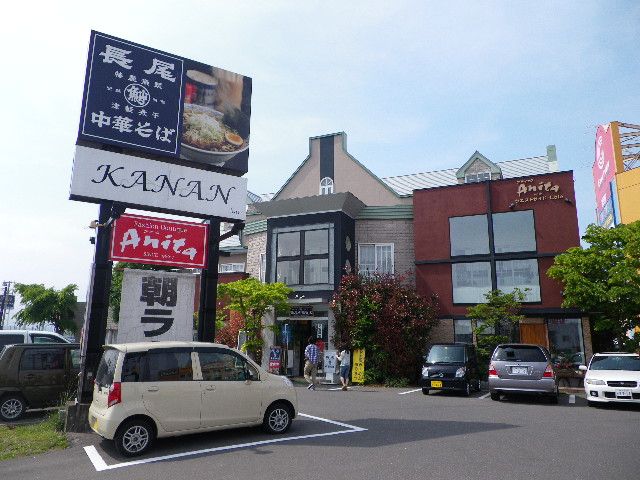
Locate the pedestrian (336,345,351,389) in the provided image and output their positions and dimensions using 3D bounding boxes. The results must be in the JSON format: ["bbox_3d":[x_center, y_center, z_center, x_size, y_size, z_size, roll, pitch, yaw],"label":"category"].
[{"bbox_3d":[0.790,4.279,17.400,0.420,1.580,0.450,-11,-17,44],"label":"pedestrian"}]

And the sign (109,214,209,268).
[{"bbox_3d":[-3.197,0.042,10.422,1.889,0.926,0.120,8,-14,-30],"label":"sign"}]

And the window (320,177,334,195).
[{"bbox_3d":[0.371,-2.610,25.725,0.730,1.060,0.120,-5,-13,23],"label":"window"}]

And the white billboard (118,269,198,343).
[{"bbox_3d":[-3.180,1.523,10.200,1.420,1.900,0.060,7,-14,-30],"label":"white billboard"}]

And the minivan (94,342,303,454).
[{"bbox_3d":[-1.990,2.550,8.830,3.395,1.620,1.475,10,-16,-39],"label":"minivan"}]

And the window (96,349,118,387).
[{"bbox_3d":[-3.206,1.940,7.830,0.120,0.520,1.080,9,-15,-37],"label":"window"}]

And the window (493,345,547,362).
[{"bbox_3d":[5.872,3.341,15.200,1.480,0.520,0.120,-5,-38,23],"label":"window"}]

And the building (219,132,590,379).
[{"bbox_3d":[4.170,1.411,26.900,16.300,11.300,10.500,-5,-13,23],"label":"building"}]

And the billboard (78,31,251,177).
[{"bbox_3d":[-3.191,-2.819,11.155,3.502,2.359,0.350,8,-14,-30],"label":"billboard"}]

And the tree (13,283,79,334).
[{"bbox_3d":[-11.379,3.758,21.500,2.800,4.100,2.800,7,-13,-27],"label":"tree"}]

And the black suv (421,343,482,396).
[{"bbox_3d":[4.682,4.521,18.293,1.475,1.735,3.395,-5,-13,25],"label":"black suv"}]

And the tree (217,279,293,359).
[{"bbox_3d":[-2.523,3.456,19.502,2.600,3.900,2.600,0,-12,0],"label":"tree"}]

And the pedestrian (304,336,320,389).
[{"bbox_3d":[-0.245,4.144,17.400,0.530,1.770,0.480,7,-13,-27],"label":"pedestrian"}]

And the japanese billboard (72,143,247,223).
[{"bbox_3d":[-3.223,-1.053,10.770,3.515,1.033,0.350,8,-14,-30],"label":"japanese billboard"}]

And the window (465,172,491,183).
[{"bbox_3d":[7.276,-2.792,23.858,1.150,0.640,0.120,-5,-13,23],"label":"window"}]

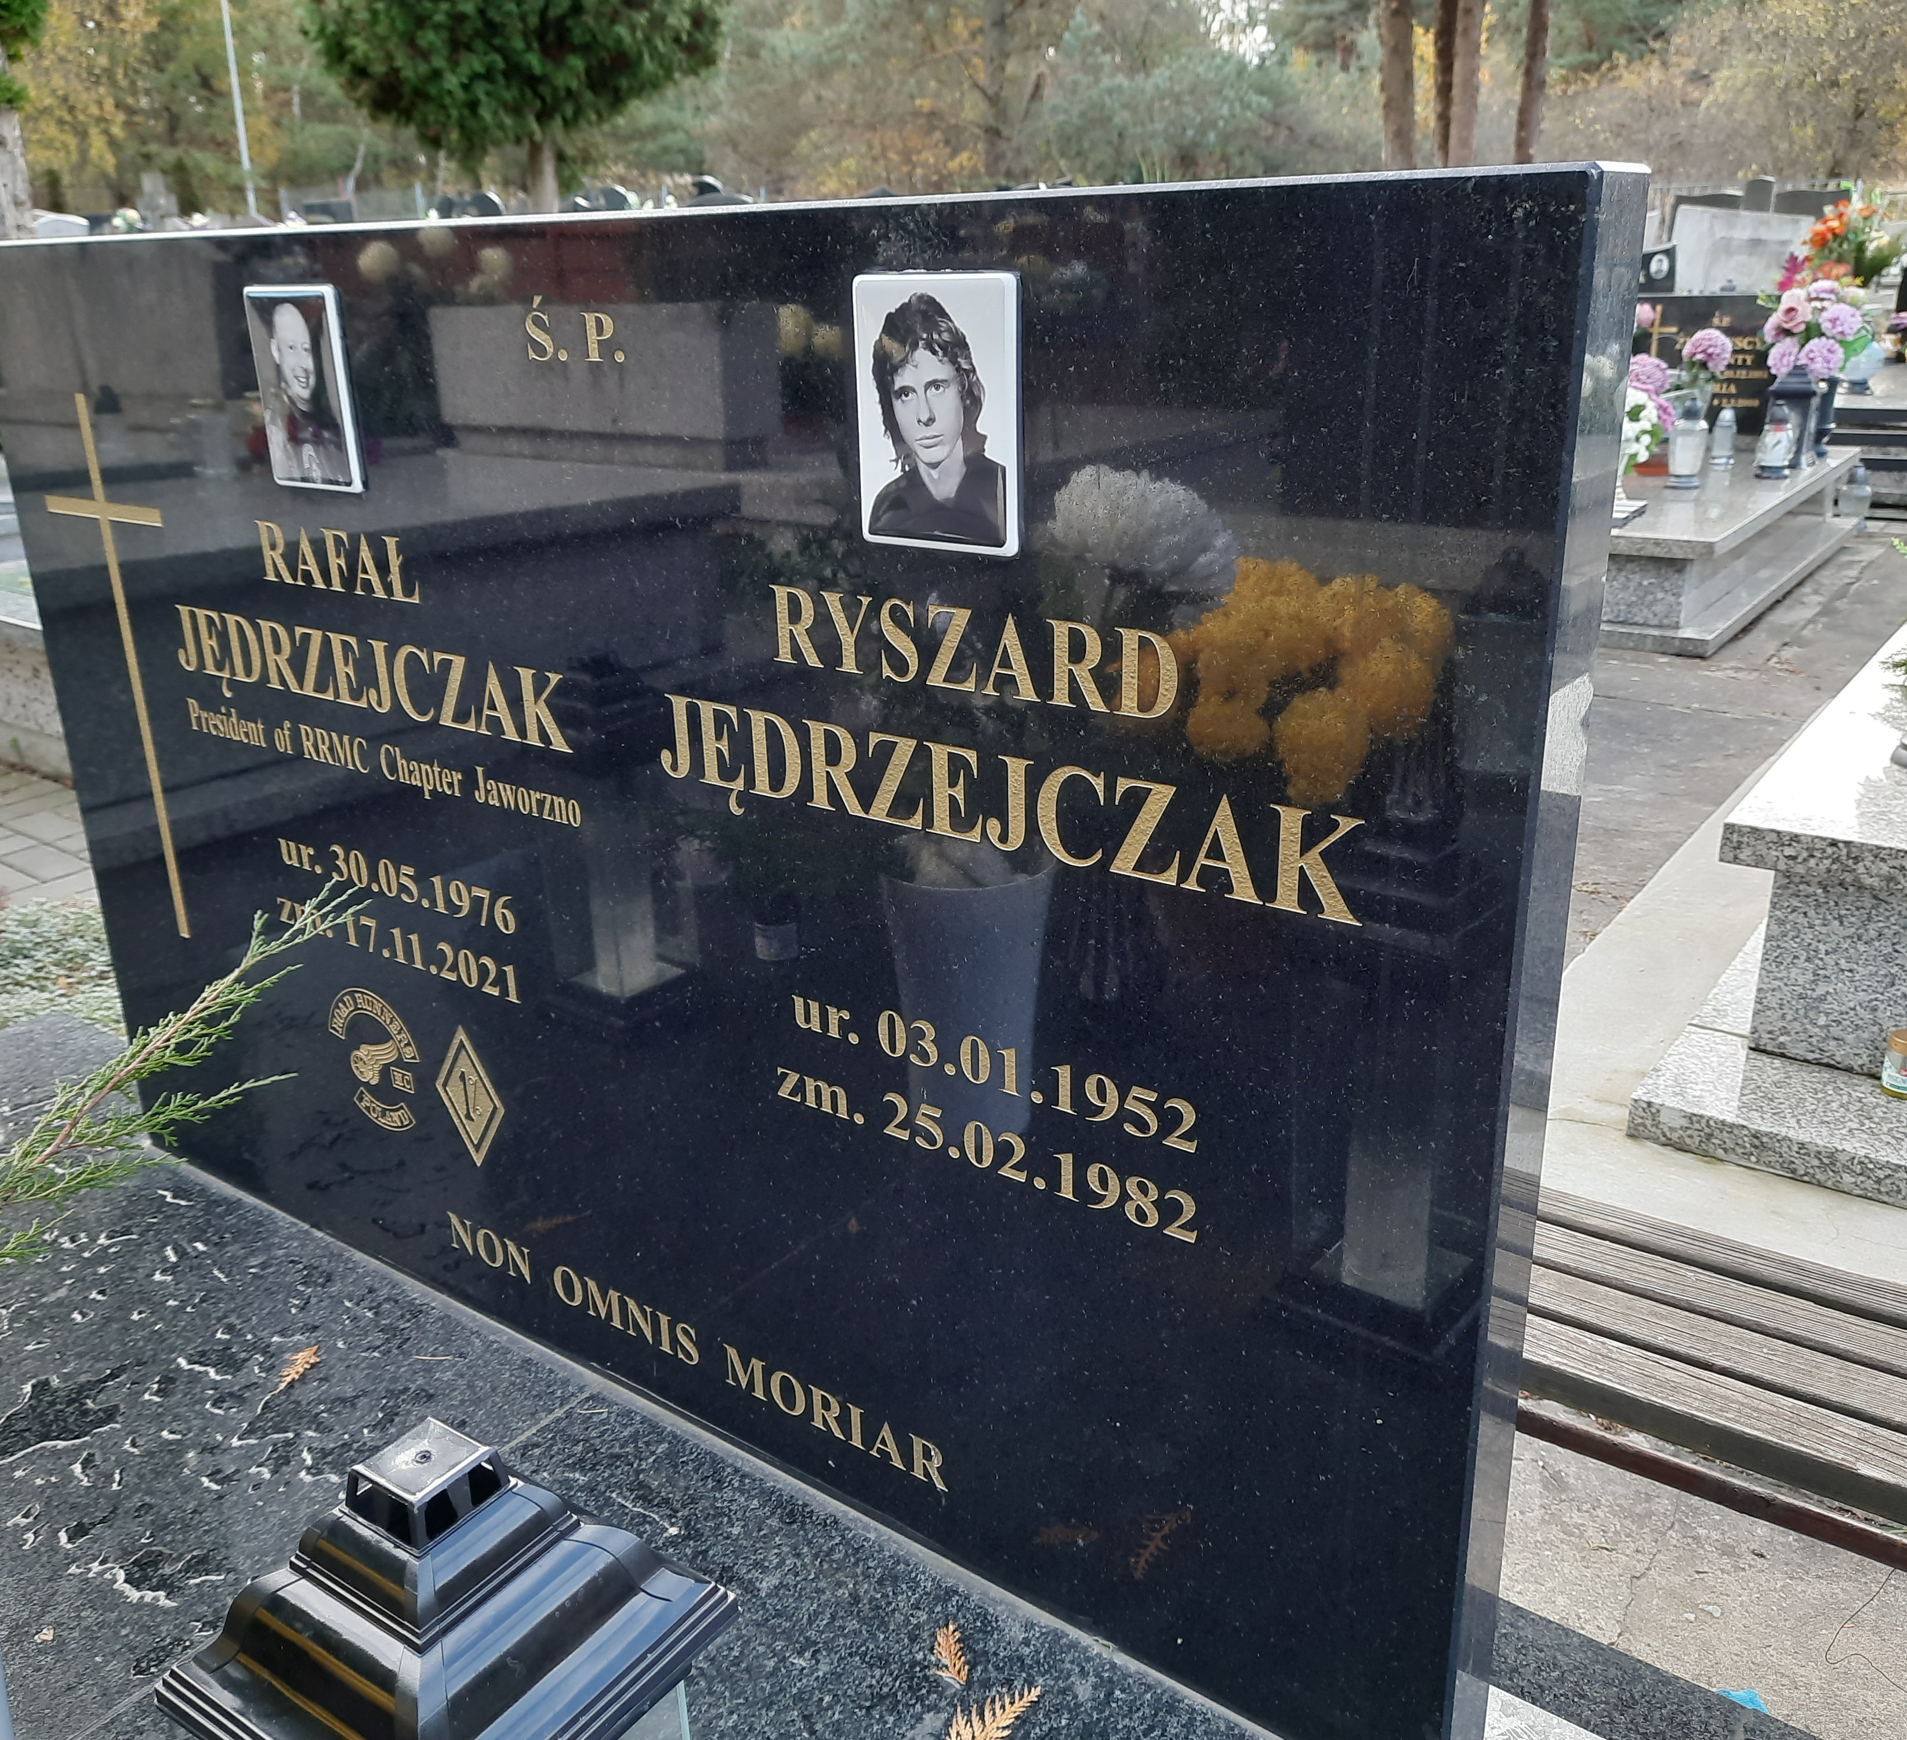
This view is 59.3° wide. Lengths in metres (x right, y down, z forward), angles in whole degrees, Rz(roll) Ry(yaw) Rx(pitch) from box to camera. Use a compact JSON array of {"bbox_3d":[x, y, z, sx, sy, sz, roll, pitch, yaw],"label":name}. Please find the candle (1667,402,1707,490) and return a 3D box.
[{"bbox_3d":[2.196,-1.284,4.995,0.110,0.250,0.110,13,25,35],"label":"candle"}]

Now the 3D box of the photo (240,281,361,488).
[{"bbox_3d":[-0.400,-0.296,1.031,0.091,0.120,0.010,13,24,35],"label":"photo"}]

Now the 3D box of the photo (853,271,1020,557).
[{"bbox_3d":[-0.008,-0.204,0.753,0.091,0.120,0.010,13,24,35],"label":"photo"}]

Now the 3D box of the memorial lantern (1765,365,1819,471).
[{"bbox_3d":[2.641,-1.437,5.279,0.120,0.320,0.120,13,25,35],"label":"memorial lantern"}]

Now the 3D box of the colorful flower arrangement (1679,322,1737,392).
[{"bbox_3d":[2.385,-1.620,5.300,0.150,0.200,0.150,13,25,35],"label":"colorful flower arrangement"}]

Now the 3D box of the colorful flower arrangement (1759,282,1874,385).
[{"bbox_3d":[2.789,-1.738,5.400,0.320,0.290,0.270,13,25,35],"label":"colorful flower arrangement"}]

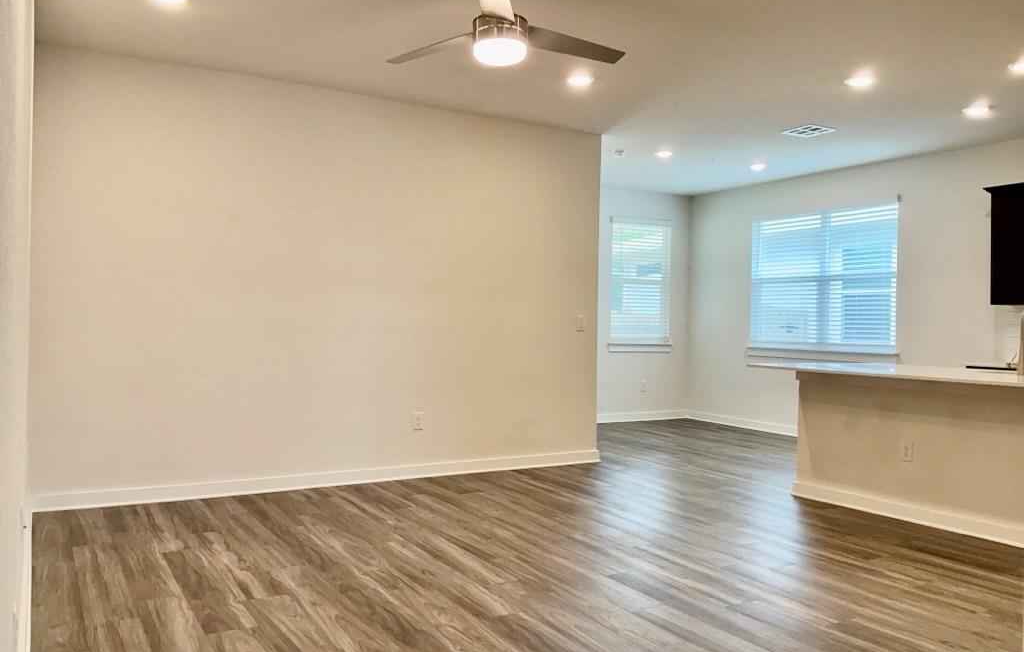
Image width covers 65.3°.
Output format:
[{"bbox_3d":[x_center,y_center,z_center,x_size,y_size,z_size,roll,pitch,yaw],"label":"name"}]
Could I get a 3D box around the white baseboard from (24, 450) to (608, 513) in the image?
[{"bbox_3d":[-1.031,1.066,5.717,4.123,0.110,0.020,1,0,-30],"label":"white baseboard"}]

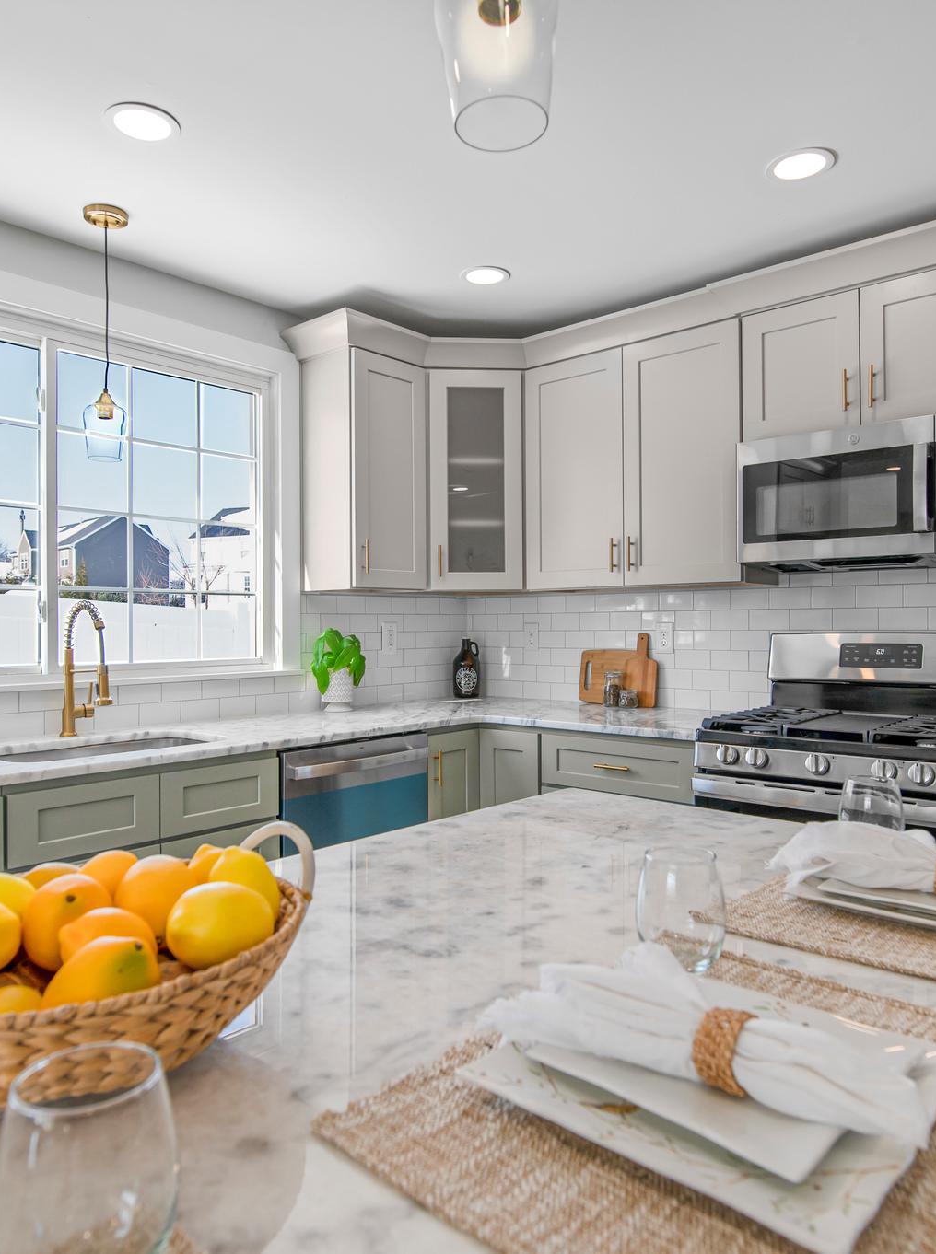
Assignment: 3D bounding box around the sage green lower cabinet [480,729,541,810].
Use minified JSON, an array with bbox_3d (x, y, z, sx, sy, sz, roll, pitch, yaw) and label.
[{"bbox_3d":[0.333,0.803,3.242,0.280,0.870,0.580,0,0,39],"label":"sage green lower cabinet"}]

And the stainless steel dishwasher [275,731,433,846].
[{"bbox_3d":[-0.578,0.815,2.927,0.640,0.880,0.605,0,0,41],"label":"stainless steel dishwasher"}]

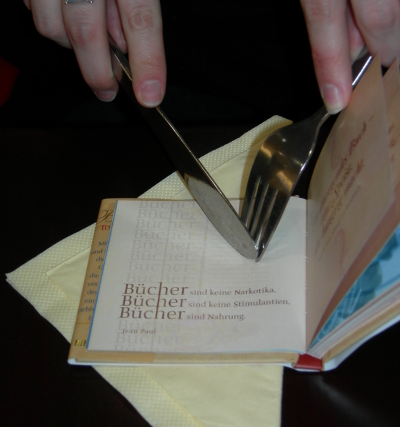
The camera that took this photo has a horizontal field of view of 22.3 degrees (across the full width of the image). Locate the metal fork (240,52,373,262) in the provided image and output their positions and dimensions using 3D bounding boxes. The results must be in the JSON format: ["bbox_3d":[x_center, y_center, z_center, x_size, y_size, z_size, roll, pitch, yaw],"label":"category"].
[{"bbox_3d":[0.062,-0.071,0.425,0.021,0.195,0.025,14,15,-42],"label":"metal fork"}]

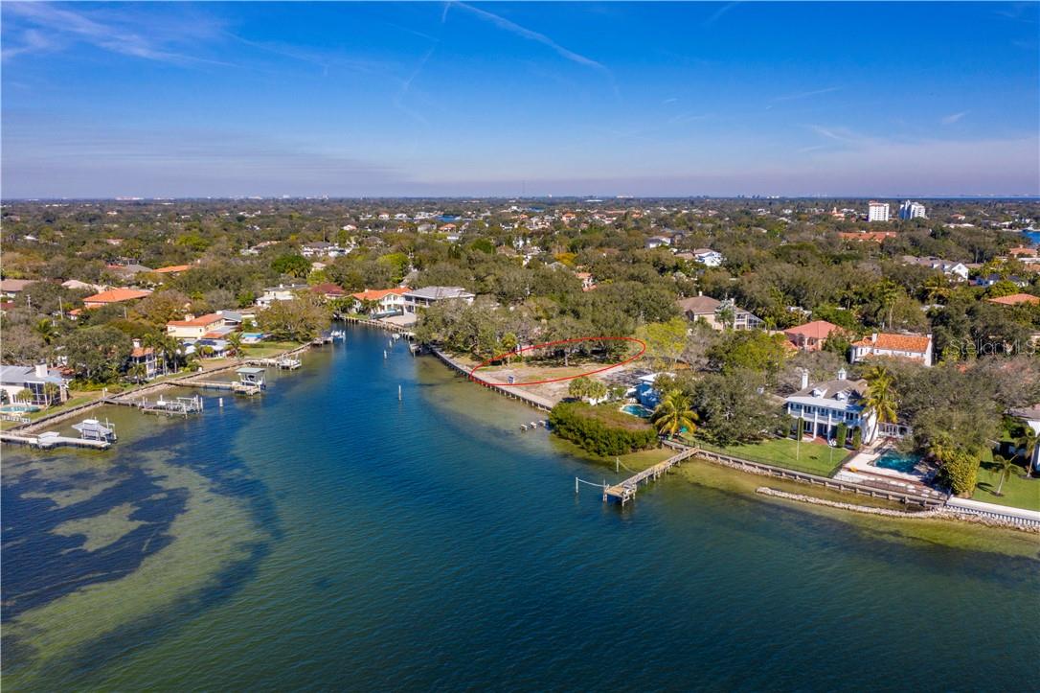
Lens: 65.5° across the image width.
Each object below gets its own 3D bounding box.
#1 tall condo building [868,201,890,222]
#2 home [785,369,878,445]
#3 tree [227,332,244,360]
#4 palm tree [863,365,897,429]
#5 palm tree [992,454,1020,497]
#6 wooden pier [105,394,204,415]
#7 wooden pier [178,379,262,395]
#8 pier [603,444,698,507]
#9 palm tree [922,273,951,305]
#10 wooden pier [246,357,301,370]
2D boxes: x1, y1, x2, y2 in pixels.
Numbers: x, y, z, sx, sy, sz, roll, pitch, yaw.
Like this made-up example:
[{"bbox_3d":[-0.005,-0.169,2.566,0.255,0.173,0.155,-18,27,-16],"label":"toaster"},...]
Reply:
[{"bbox_3d":[493.000,-179.213,1109.943,23.000,34.500,16.000,6,12,29],"label":"tall condo building"},{"bbox_3d":[58.044,10.456,148.519,13.200,11.400,12.500,8,13,37],"label":"home"},{"bbox_3d":[-75.555,-0.113,215.864,4.800,7.800,4.800,-4,11,-20],"label":"tree"},{"bbox_3d":[63.409,10.424,143.528,6.800,13.500,6.800,4,11,20],"label":"palm tree"},{"bbox_3d":[72.829,19.173,121.148,4.800,6.000,4.800,0,11,0],"label":"palm tree"},{"bbox_3d":[-80.660,12.453,175.600,24.500,3.300,7.000,3,11,18],"label":"wooden pier"},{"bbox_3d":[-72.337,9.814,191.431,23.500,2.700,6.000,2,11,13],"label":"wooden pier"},{"bbox_3d":[23.791,20.651,133.434,3.800,2.600,29.500,9,14,40],"label":"pier"},{"bbox_3d":[155.726,-19.347,302.563,9.000,14.400,9.000,0,11,0],"label":"palm tree"},{"bbox_3d":[-65.689,4.748,214.352,14.800,2.400,3.400,3,11,18],"label":"wooden pier"}]

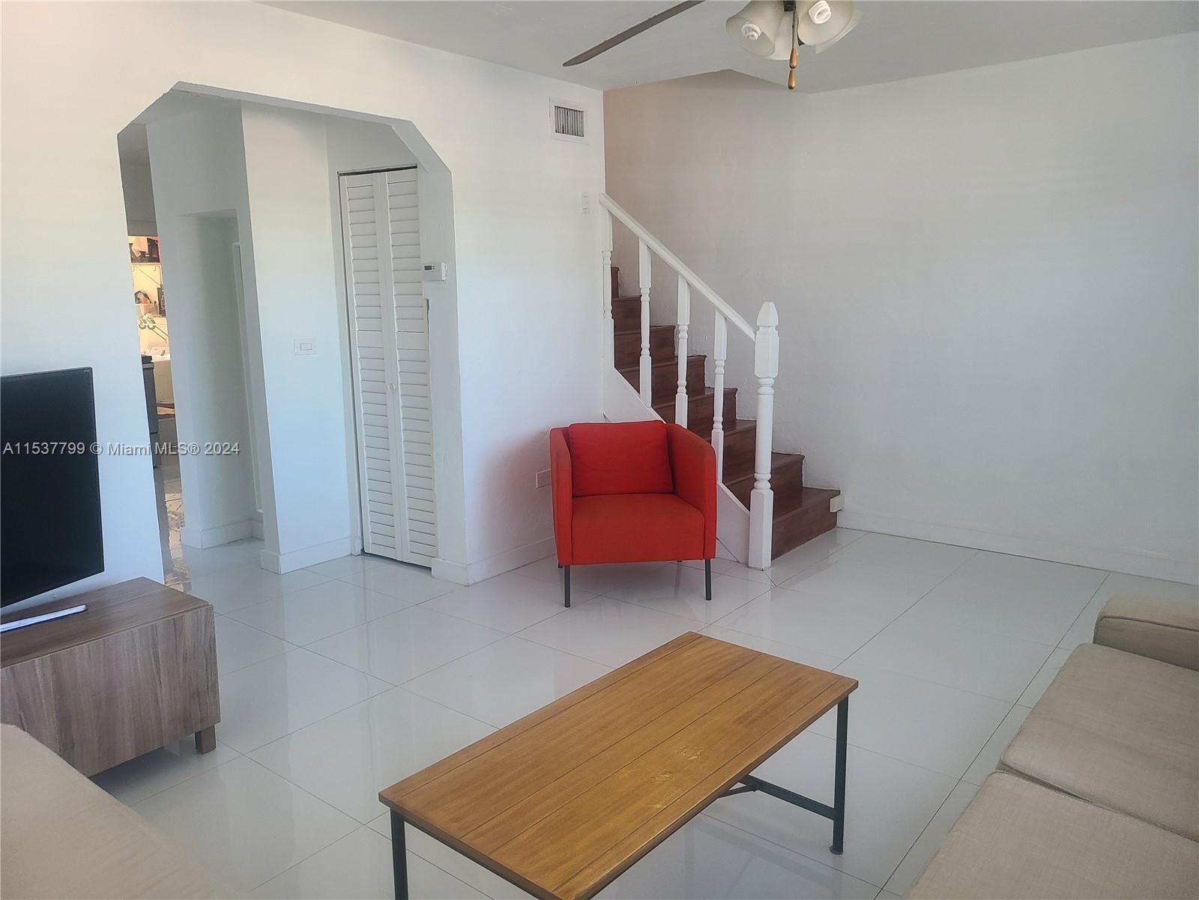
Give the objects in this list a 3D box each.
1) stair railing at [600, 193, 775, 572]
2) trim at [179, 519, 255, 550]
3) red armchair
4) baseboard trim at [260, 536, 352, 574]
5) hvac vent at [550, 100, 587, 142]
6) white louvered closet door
[{"bbox_3d":[0.442,-0.398,4.788,1.056,1.927,0.079,8,13,37],"label":"stair railing"},{"bbox_3d":[-2.229,0.472,5.256,0.237,0.101,0.322,8,13,37],"label":"trim"},{"bbox_3d":[0.137,0.277,4.403,0.700,0.750,0.730,-2,11,-7],"label":"red armchair"},{"bbox_3d":[-1.567,0.548,4.815,0.187,0.101,0.436,8,13,37],"label":"baseboard trim"},{"bbox_3d":[-0.156,-1.686,4.633,0.023,0.196,0.297,8,13,37],"label":"hvac vent"},{"bbox_3d":[-1.064,-0.390,4.604,0.618,1.987,0.041,8,13,37],"label":"white louvered closet door"}]

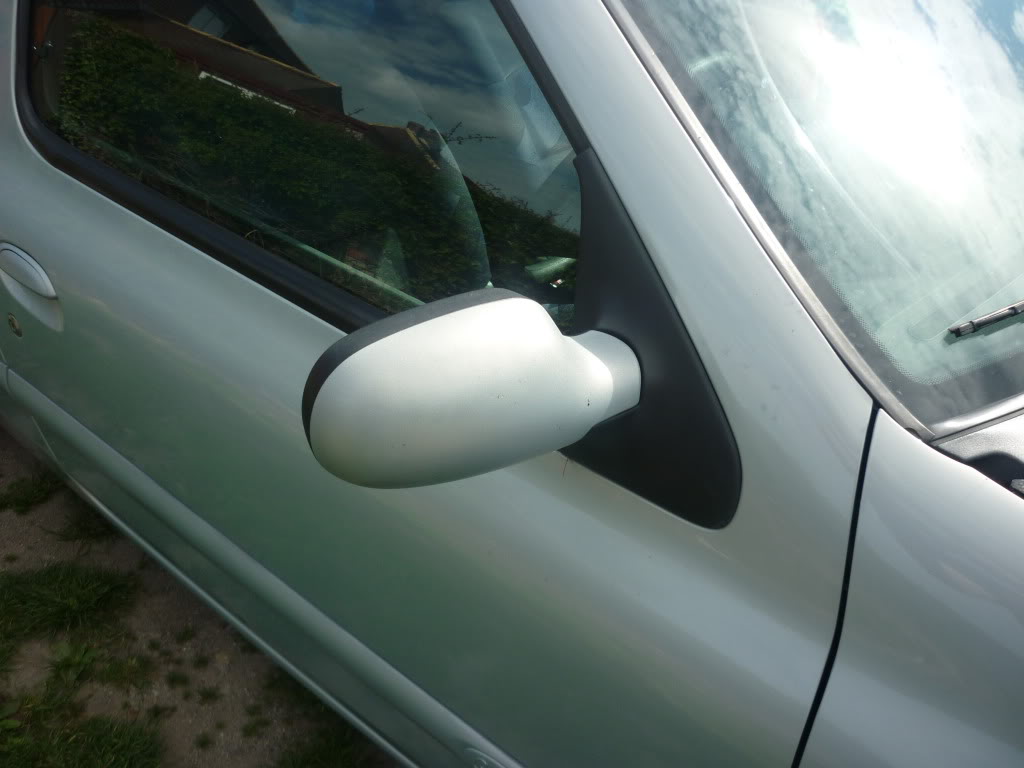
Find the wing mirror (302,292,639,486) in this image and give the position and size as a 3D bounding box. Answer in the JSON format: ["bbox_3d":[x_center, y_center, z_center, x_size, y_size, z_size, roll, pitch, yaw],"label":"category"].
[{"bbox_3d":[-0.009,0.006,0.617,0.230,0.120,0.092,-21,39,-28],"label":"wing mirror"}]

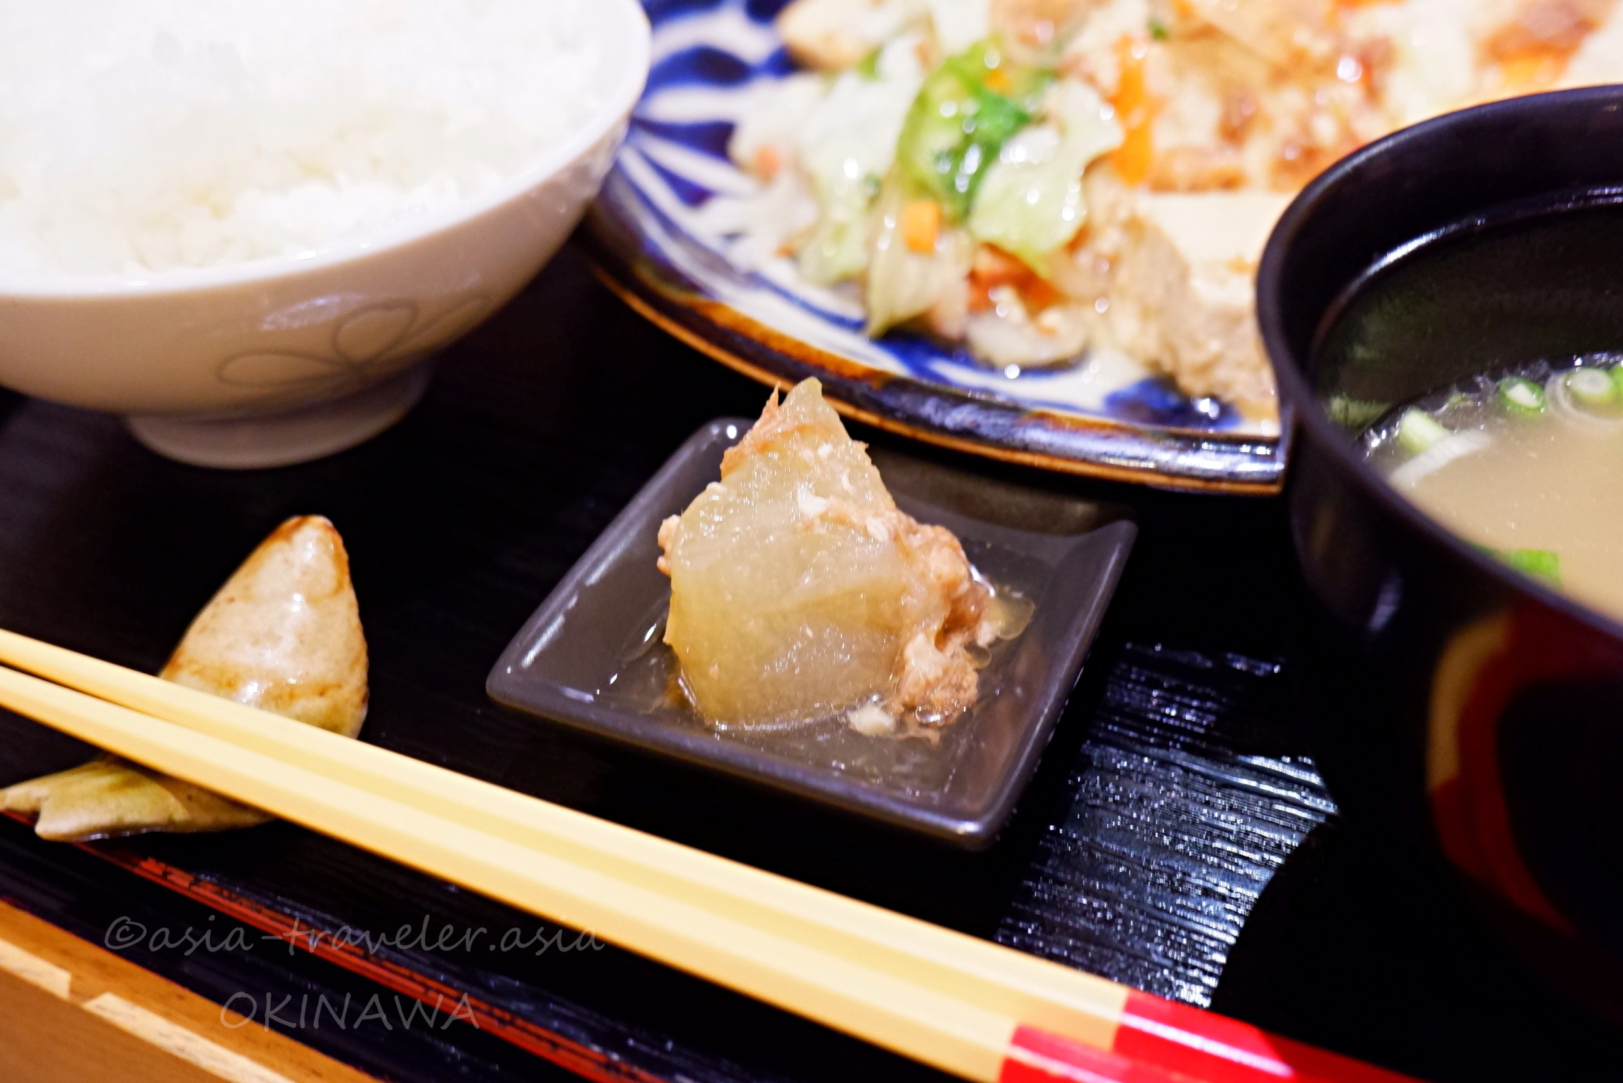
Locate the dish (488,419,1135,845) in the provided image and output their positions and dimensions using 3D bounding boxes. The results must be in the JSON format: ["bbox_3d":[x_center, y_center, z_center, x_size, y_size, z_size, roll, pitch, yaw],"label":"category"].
[{"bbox_3d":[0.003,0.013,0.227,0.068,0.013,0.068,14,40,19],"label":"dish"}]

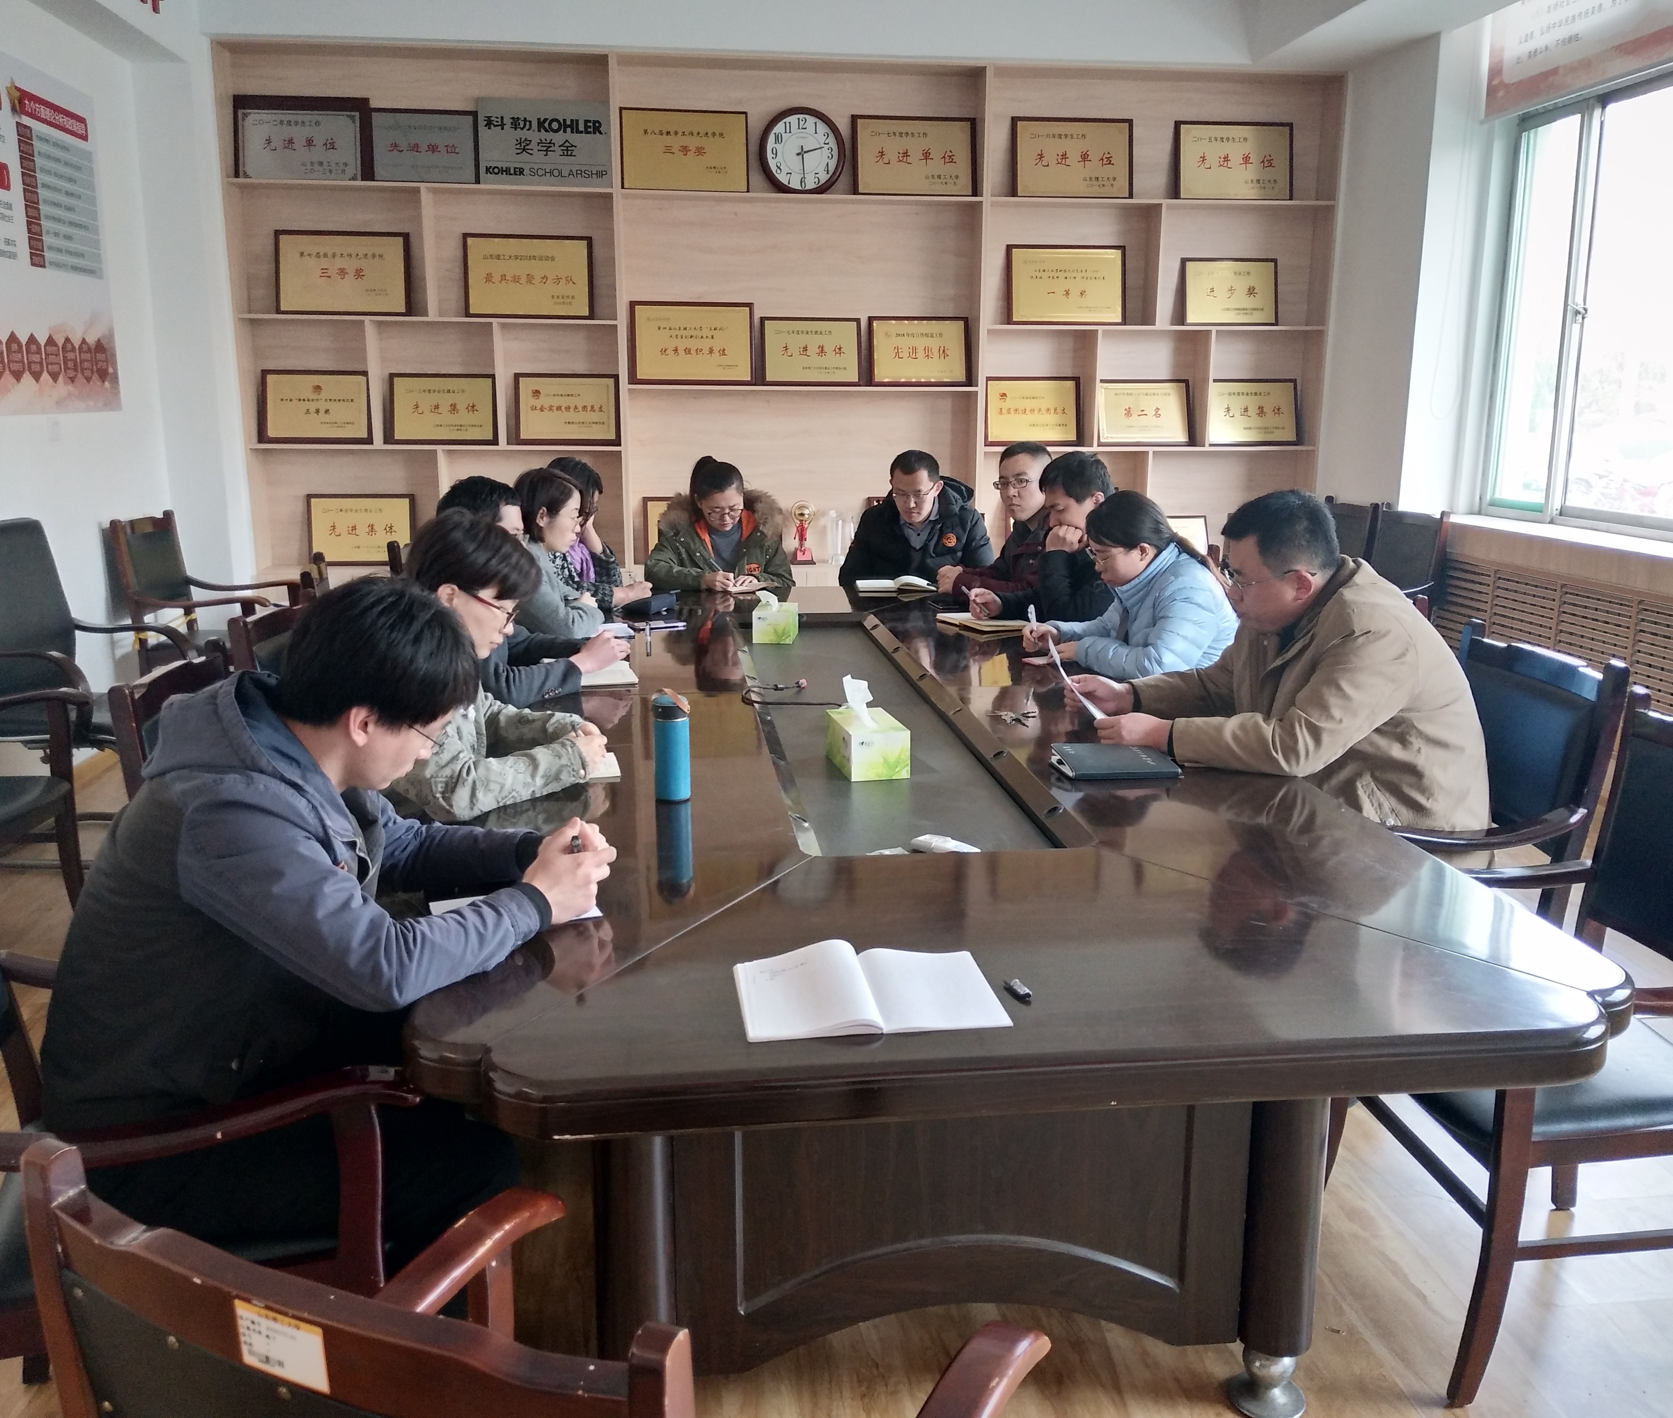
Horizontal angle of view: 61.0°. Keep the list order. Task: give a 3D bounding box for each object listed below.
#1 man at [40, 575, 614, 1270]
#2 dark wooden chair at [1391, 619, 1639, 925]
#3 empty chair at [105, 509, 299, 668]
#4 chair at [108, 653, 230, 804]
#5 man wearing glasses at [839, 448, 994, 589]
[{"bbox_3d":[-0.626,0.442,1.847,0.700,1.220,0.530,-4,13,-20],"label":"man"},{"bbox_3d":[1.232,0.348,3.132,0.610,1.000,0.570,-1,12,-7],"label":"dark wooden chair"},{"bbox_3d":[-2.593,-0.323,5.927,0.610,0.950,0.580,1,12,5],"label":"empty chair"},{"bbox_3d":[-0.999,0.399,2.861,0.610,1.000,0.570,-1,12,-4],"label":"chair"},{"bbox_3d":[0.298,-0.365,5.471,0.580,1.250,0.700,0,12,-2],"label":"man wearing glasses"}]

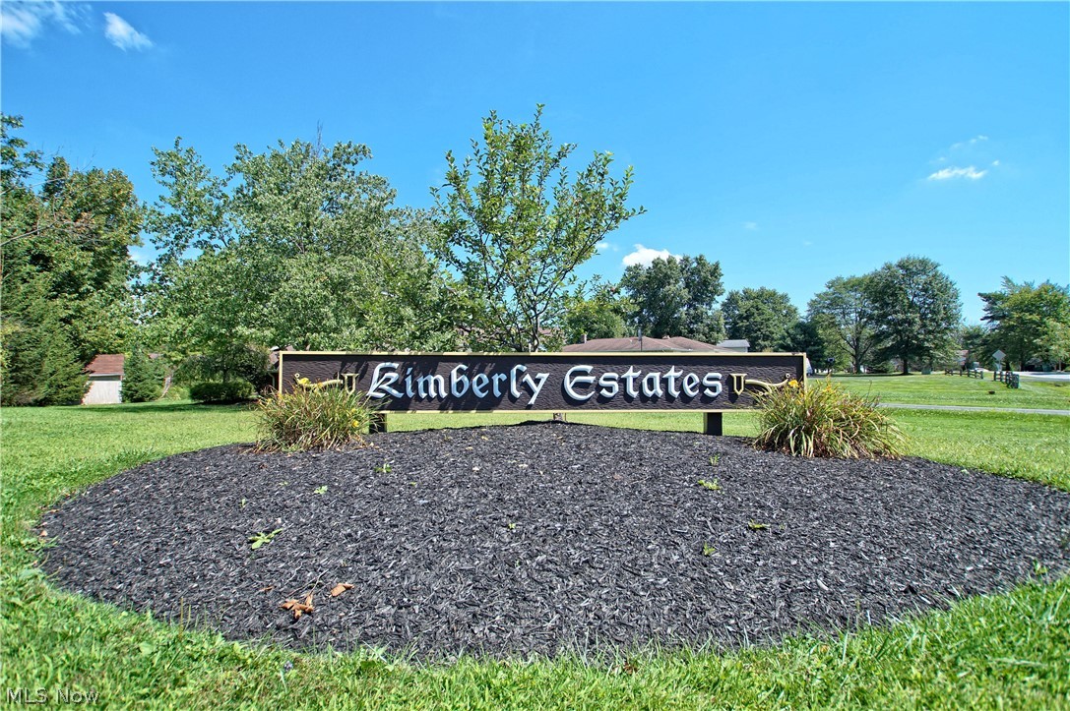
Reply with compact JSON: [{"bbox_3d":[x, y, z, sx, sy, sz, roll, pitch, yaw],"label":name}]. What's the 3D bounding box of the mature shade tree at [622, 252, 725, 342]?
[{"bbox_3d":[16.400,-4.700,57.000,12.400,15.000,12.000,0,-1,0],"label":"mature shade tree"}]

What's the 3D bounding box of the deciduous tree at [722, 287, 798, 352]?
[{"bbox_3d":[30.400,-3.100,64.000,9.800,12.200,9.500,0,-1,0],"label":"deciduous tree"}]

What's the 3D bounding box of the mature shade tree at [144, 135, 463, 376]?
[{"bbox_3d":[-7.800,-2.780,16.000,9.600,9.200,8.600,0,-1,0],"label":"mature shade tree"}]

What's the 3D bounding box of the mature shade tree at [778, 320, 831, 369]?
[{"bbox_3d":[34.058,-1.119,60.000,6.000,7.000,6.000,0,-1,0],"label":"mature shade tree"}]

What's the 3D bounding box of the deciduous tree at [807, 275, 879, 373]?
[{"bbox_3d":[39.934,-3.918,61.000,9.000,12.600,9.000,0,-1,0],"label":"deciduous tree"}]

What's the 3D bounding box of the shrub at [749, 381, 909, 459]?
[{"bbox_3d":[2.920,0.580,4.750,1.360,0.730,1.150,0,-1,0],"label":"shrub"}]

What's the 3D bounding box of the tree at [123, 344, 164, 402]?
[{"bbox_3d":[-19.789,0.945,24.000,1.900,2.750,1.900,0,-1,0],"label":"tree"}]

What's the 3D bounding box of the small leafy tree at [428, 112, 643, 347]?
[{"bbox_3d":[0.040,-1.100,5.800,2.550,3.900,2.450,0,-1,0],"label":"small leafy tree"}]

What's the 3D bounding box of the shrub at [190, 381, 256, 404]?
[{"bbox_3d":[-14.448,1.664,22.000,2.800,1.080,1.400,0,-1,0],"label":"shrub"}]

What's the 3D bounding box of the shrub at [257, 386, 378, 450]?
[{"bbox_3d":[-2.220,0.610,4.850,1.150,0.620,1.020,0,-1,0],"label":"shrub"}]

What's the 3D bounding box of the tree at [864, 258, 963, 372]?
[{"bbox_3d":[46.261,-4.926,58.000,10.000,14.300,10.000,0,-1,0],"label":"tree"}]

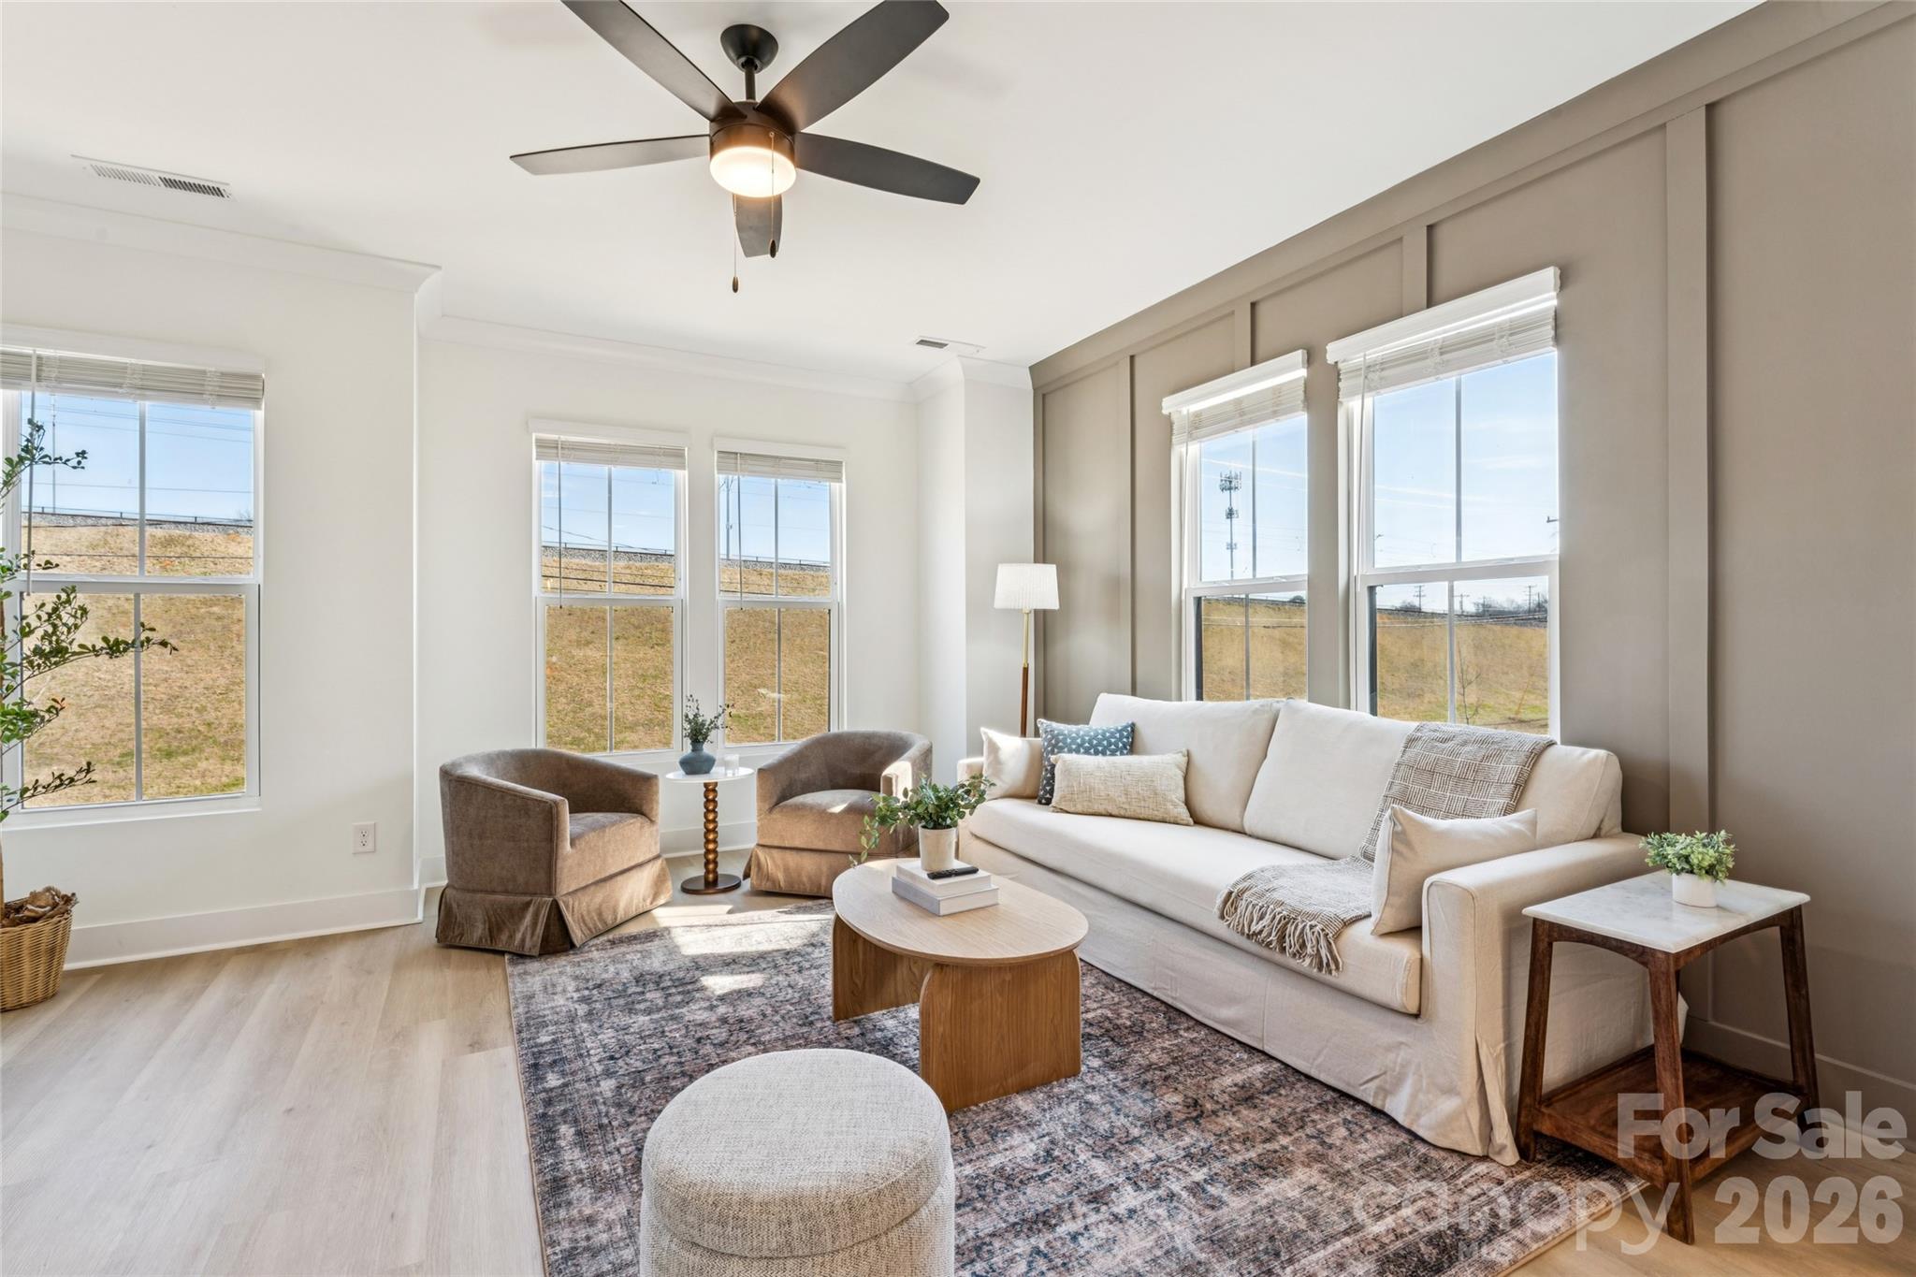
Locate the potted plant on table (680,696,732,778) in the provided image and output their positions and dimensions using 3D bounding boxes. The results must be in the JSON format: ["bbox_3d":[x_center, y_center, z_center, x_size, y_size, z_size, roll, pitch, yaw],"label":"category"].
[{"bbox_3d":[-1.242,0.470,4.180,0.250,0.385,0.220,0,0,0],"label":"potted plant on table"}]

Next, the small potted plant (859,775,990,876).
[{"bbox_3d":[-0.097,0.560,2.560,0.400,0.290,0.310,0,0,0],"label":"small potted plant"}]

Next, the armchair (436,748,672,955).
[{"bbox_3d":[-1.748,0.842,3.636,0.700,0.700,0.720,0,0,17],"label":"armchair"}]

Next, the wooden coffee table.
[{"bbox_3d":[-0.014,0.978,2.489,0.650,0.428,0.965,0,0,-29],"label":"wooden coffee table"}]

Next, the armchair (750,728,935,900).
[{"bbox_3d":[-0.490,0.837,4.210,0.730,0.700,0.730,0,0,21],"label":"armchair"}]

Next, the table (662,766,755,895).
[{"bbox_3d":[-1.189,0.919,4.098,0.420,0.540,0.420,0,0,-29],"label":"table"}]

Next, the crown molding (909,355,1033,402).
[{"bbox_3d":[0.060,-1.495,5.064,0.520,0.095,0.720,0,0,-30],"label":"crown molding"}]

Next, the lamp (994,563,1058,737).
[{"bbox_3d":[0.369,0.393,4.560,0.345,1.585,0.345,0,0,0],"label":"lamp"}]

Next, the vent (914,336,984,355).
[{"bbox_3d":[-0.059,-1.537,4.510,0.400,0.015,0.140,0,0,-30],"label":"vent"}]

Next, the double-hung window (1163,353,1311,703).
[{"bbox_3d":[1.200,-0.259,3.660,0.120,1.720,0.770,0,0,-30],"label":"double-hung window"}]

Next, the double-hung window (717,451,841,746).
[{"bbox_3d":[-1.018,-0.218,4.912,0.750,1.637,0.120,0,0,-29],"label":"double-hung window"}]

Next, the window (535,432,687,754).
[{"bbox_3d":[-1.809,-0.215,4.475,0.742,1.632,0.120,0,0,-29],"label":"window"}]

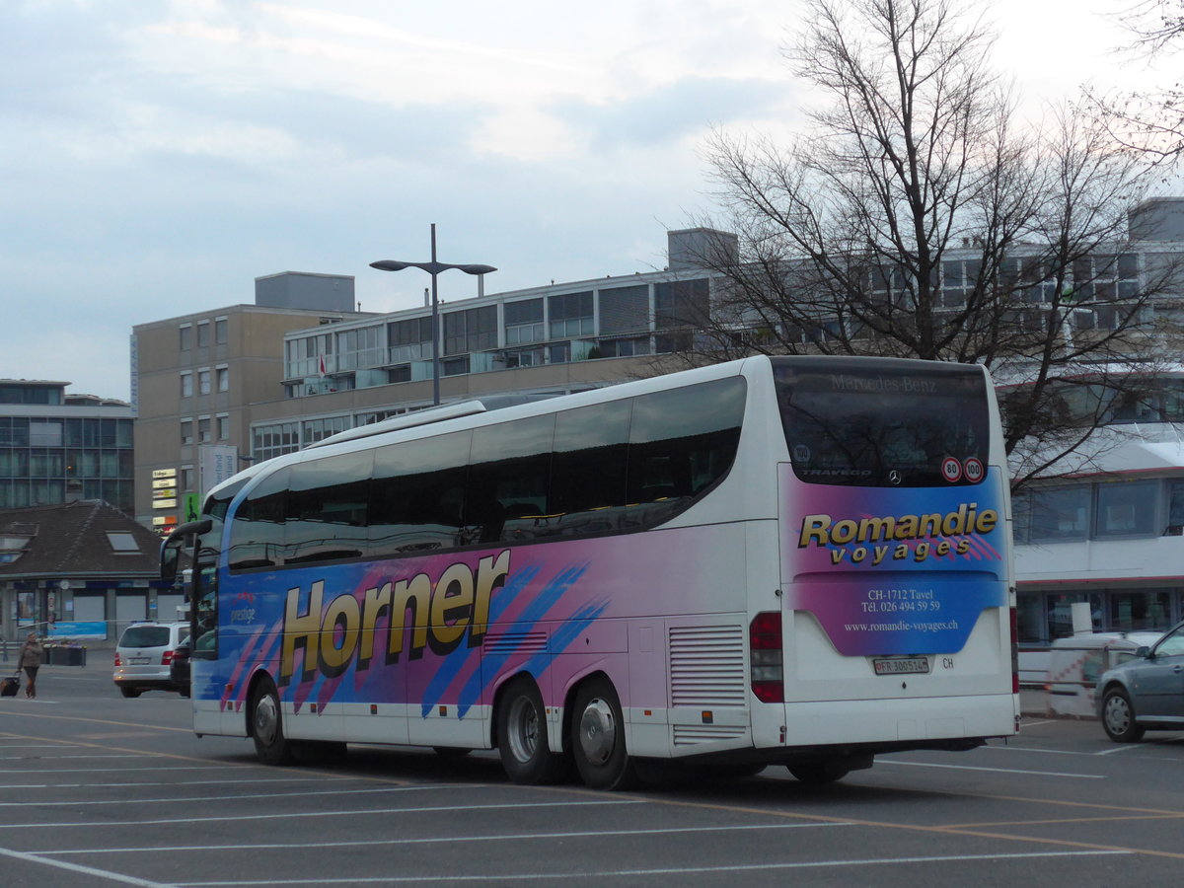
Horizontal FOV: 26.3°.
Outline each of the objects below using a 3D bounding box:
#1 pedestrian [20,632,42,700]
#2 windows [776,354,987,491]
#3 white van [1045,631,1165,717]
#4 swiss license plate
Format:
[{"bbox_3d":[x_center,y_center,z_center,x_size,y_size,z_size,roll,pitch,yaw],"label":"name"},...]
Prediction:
[{"bbox_3d":[-13.740,5.426,62.000,0.540,1.640,0.400,2,-6,-38],"label":"pedestrian"},{"bbox_3d":[2.355,-0.163,20.372,2.000,1.020,0.160,1,-13,-29],"label":"windows"},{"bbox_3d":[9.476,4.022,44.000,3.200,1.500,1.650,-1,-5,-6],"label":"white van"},{"bbox_3d":[2.462,1.770,20.114,0.513,0.120,0.020,1,-17,-29],"label":"swiss license plate"}]

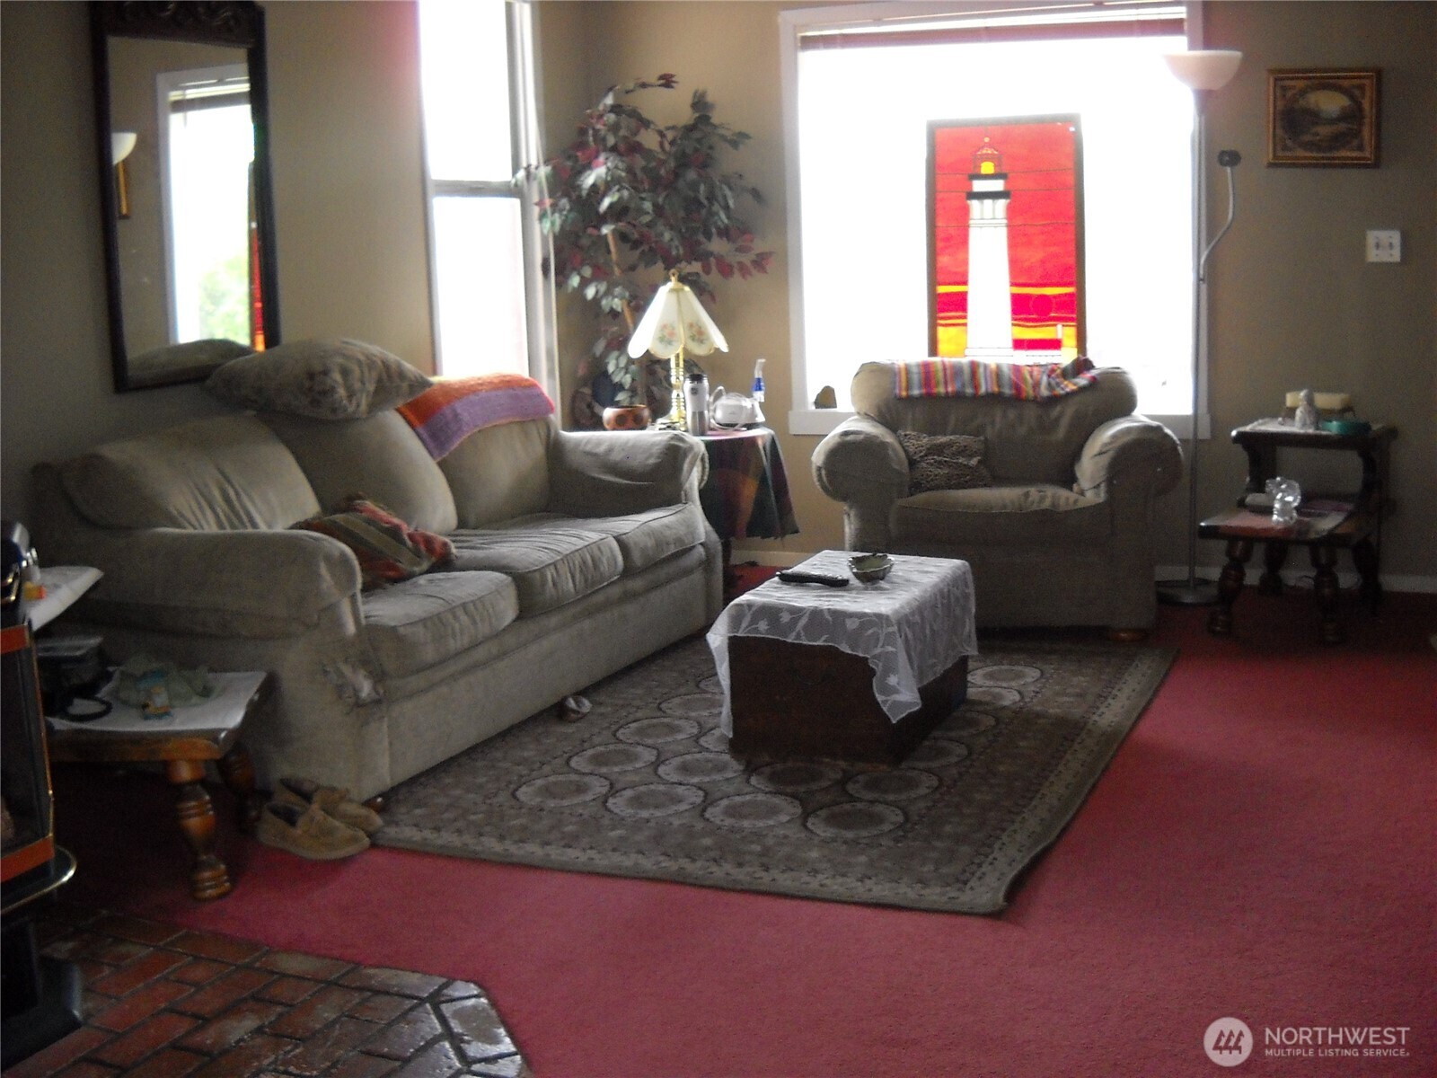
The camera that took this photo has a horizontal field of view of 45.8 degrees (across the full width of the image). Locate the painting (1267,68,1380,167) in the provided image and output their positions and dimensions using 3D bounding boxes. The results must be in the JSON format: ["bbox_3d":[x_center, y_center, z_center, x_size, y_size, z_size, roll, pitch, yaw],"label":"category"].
[{"bbox_3d":[2.006,-1.394,5.640,0.362,0.325,0.030,2,10,24],"label":"painting"}]

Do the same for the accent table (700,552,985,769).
[{"bbox_3d":[0.356,0.271,4.468,0.500,0.340,0.760,3,11,22],"label":"accent table"}]

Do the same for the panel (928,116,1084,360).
[{"bbox_3d":[1.043,-1.008,6.184,0.548,1.010,0.030,2,11,17],"label":"panel"}]

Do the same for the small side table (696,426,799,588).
[{"bbox_3d":[-0.076,-0.120,6.295,0.680,0.610,0.660,2,10,24],"label":"small side table"}]

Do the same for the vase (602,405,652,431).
[{"bbox_3d":[-0.320,-0.416,5.920,0.168,0.086,0.168,-1,10,0],"label":"vase"}]

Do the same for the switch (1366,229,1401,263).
[{"bbox_3d":[2.261,-0.992,5.786,0.112,0.113,0.012,2,11,17],"label":"switch"}]

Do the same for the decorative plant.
[{"bbox_3d":[-0.230,-0.750,6.291,0.860,1.870,0.800,2,10,24],"label":"decorative plant"}]

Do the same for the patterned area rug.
[{"bbox_3d":[0.259,0.482,4.446,1.550,0.018,2.288,2,10,24],"label":"patterned area rug"}]

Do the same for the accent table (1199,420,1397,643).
[{"bbox_3d":[1.879,-0.033,5.503,0.440,0.620,0.690,5,12,32],"label":"accent table"}]

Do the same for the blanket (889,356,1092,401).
[{"bbox_3d":[0.947,-0.552,5.846,0.710,0.160,0.250,0,10,16],"label":"blanket"}]

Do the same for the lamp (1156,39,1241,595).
[{"bbox_3d":[1.636,-0.703,5.802,0.275,1.840,0.270,3,11,23],"label":"lamp"}]

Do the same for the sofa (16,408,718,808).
[{"bbox_3d":[-0.789,0.022,4.891,0.920,0.860,2.040,3,11,22],"label":"sofa"}]

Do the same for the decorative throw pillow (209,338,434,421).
[{"bbox_3d":[-1.064,-0.432,4.533,0.450,0.190,0.460,2,10,24],"label":"decorative throw pillow"}]

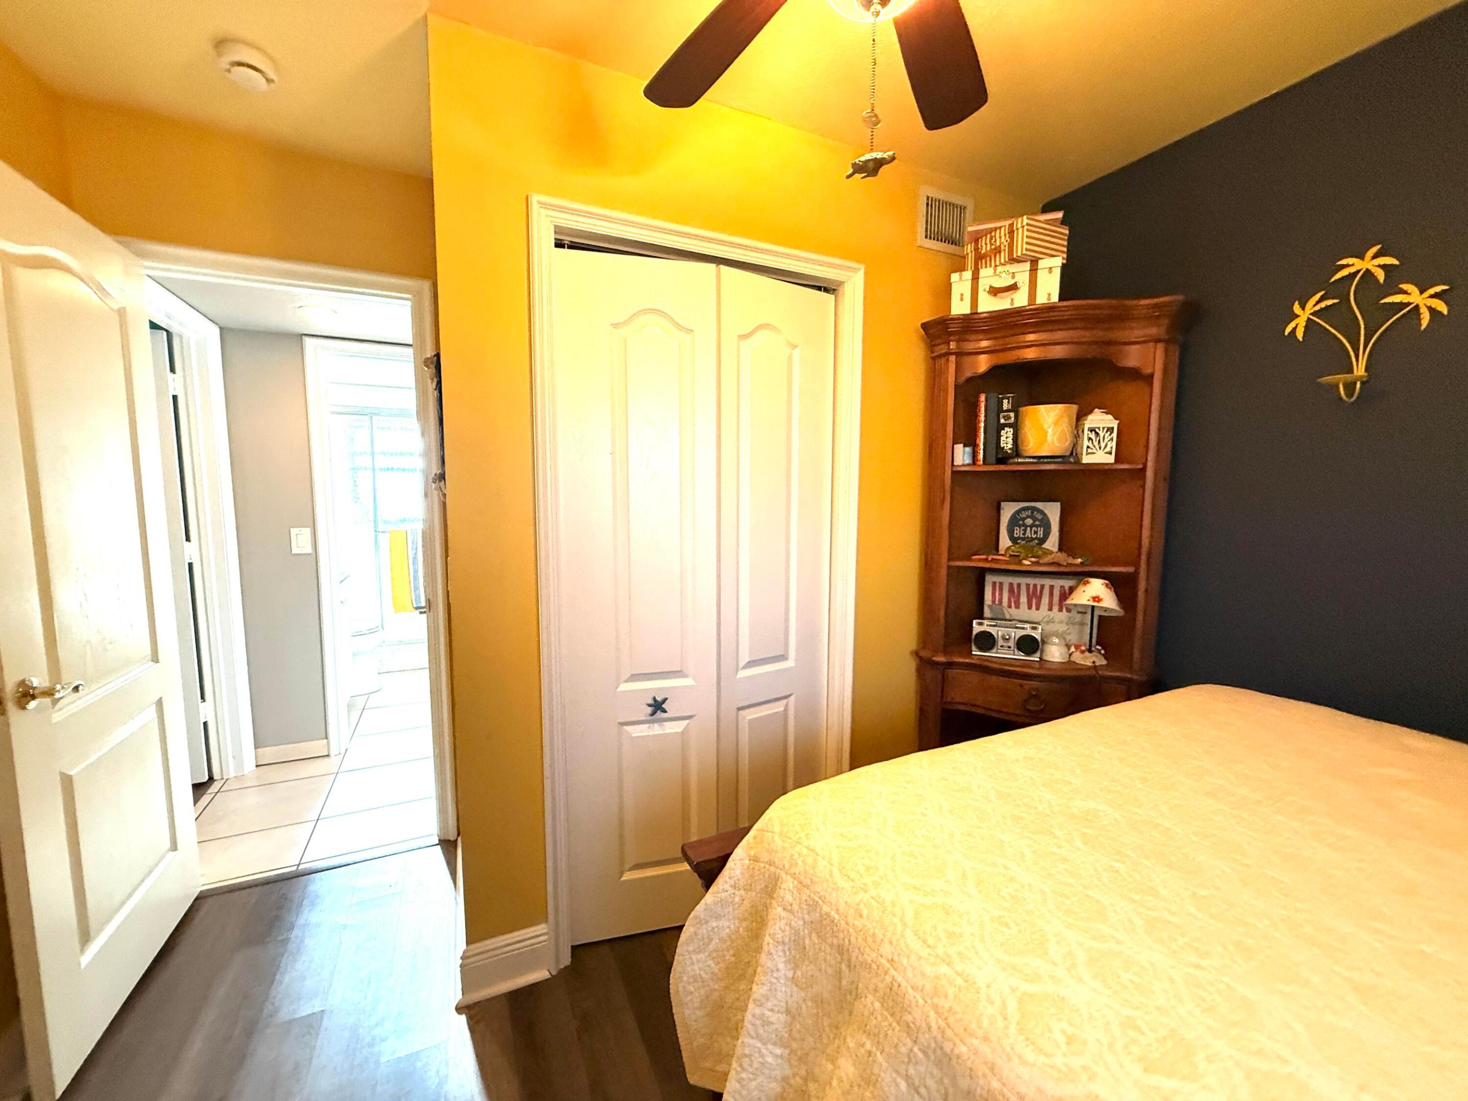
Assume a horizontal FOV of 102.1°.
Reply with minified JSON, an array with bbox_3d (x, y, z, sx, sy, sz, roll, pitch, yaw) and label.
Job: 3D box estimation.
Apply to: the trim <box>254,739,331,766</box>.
[{"bbox_3d":[-2.229,1.018,3.001,0.305,0.092,0.016,-2,6,-26],"label":"trim"}]

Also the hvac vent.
[{"bbox_3d":[0.741,-1.146,2.080,0.250,0.198,0.020,-2,6,-26],"label":"hvac vent"}]

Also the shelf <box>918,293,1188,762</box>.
[{"bbox_3d":[1.081,0.183,2.168,0.810,1.960,0.522,2,6,19],"label":"shelf"}]

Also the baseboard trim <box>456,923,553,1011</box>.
[{"bbox_3d":[-0.624,1.132,1.629,0.240,0.152,0.026,-2,6,-26],"label":"baseboard trim"}]

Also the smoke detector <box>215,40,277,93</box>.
[{"bbox_3d":[-1.244,-1.232,1.521,0.125,0.052,0.125,-2,6,-26],"label":"smoke detector"}]

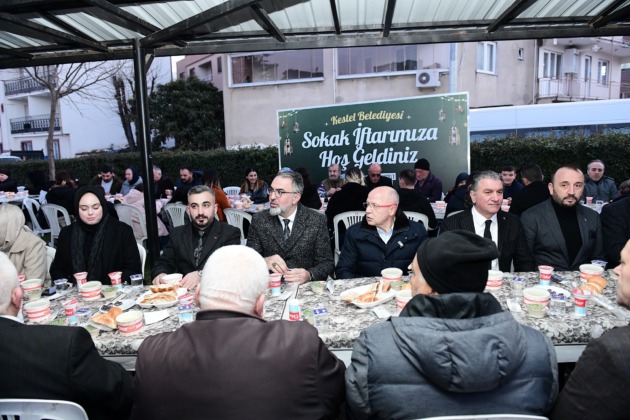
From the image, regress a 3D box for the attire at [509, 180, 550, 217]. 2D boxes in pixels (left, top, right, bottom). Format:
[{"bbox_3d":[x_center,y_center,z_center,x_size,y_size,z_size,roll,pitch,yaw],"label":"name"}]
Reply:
[{"bbox_3d":[2.117,0.029,4.153,0.500,0.649,0.450,-2,8,-2],"label":"attire"}]

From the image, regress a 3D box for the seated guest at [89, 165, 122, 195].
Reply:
[{"bbox_3d":[-3.147,0.003,6.200,0.520,1.300,0.750,-1,8,3],"label":"seated guest"}]

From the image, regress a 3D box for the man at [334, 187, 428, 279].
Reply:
[{"bbox_3d":[0.377,0.492,2.366,0.550,1.222,0.800,0,8,8],"label":"man"}]

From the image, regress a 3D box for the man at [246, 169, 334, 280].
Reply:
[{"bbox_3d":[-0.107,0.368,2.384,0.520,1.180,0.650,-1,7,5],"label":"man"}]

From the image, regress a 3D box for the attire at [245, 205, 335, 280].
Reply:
[{"bbox_3d":[-0.153,0.330,2.430,0.540,0.714,0.500,-1,8,7],"label":"attire"}]

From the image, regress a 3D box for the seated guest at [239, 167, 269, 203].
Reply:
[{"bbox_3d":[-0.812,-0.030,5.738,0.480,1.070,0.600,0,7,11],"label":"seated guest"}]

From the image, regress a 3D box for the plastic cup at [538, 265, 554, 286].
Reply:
[{"bbox_3d":[1.167,0.332,2.116,0.076,0.088,0.076,-1,8,0],"label":"plastic cup"}]

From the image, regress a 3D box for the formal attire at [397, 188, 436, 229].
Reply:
[{"bbox_3d":[0.944,0.085,4.197,0.520,0.630,0.450,0,7,11],"label":"formal attire"}]

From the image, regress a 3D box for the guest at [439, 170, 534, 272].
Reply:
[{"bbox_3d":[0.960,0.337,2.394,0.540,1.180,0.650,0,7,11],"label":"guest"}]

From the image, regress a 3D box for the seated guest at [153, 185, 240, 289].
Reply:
[{"bbox_3d":[-0.690,0.500,2.371,0.550,1.262,0.800,-2,8,0],"label":"seated guest"}]

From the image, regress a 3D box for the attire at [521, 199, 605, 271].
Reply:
[{"bbox_3d":[1.413,0.265,2.427,0.510,0.670,0.420,0,7,14],"label":"attire"}]

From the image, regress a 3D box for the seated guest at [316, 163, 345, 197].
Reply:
[{"bbox_3d":[0.253,0.011,5.660,0.520,1.258,0.750,0,8,8],"label":"seated guest"}]

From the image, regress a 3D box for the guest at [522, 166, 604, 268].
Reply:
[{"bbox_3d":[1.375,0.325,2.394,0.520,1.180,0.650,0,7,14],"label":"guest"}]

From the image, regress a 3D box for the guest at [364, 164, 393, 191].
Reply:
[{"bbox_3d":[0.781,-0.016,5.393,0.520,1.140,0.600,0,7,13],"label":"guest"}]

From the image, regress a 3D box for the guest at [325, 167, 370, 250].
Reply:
[{"bbox_3d":[0.360,0.166,4.538,0.500,1.260,0.750,-1,8,7],"label":"guest"}]

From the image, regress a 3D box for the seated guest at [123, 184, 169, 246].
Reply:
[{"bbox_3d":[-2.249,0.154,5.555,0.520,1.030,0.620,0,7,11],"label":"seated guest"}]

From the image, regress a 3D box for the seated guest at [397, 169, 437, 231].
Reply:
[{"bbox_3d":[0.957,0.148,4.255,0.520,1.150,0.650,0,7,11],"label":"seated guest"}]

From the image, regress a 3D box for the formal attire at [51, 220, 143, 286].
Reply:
[{"bbox_3d":[-1.274,0.376,2.462,0.540,0.650,0.450,-3,7,-10],"label":"formal attire"}]

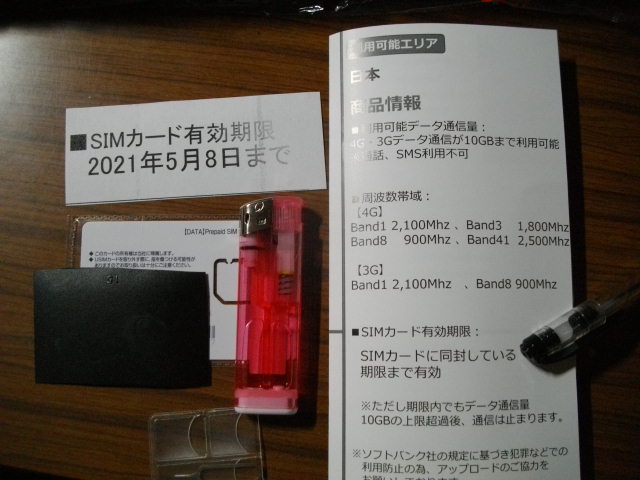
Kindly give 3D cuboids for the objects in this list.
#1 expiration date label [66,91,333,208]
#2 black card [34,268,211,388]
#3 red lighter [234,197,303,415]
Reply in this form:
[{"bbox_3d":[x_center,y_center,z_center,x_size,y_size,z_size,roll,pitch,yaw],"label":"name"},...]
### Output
[{"bbox_3d":[-0.051,-0.037,0.231,0.105,0.001,0.040,-3,83,1],"label":"expiration date label"},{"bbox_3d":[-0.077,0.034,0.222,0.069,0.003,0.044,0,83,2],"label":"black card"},{"bbox_3d":[-0.019,0.024,0.216,0.024,0.012,0.081,1,83,2],"label":"red lighter"}]

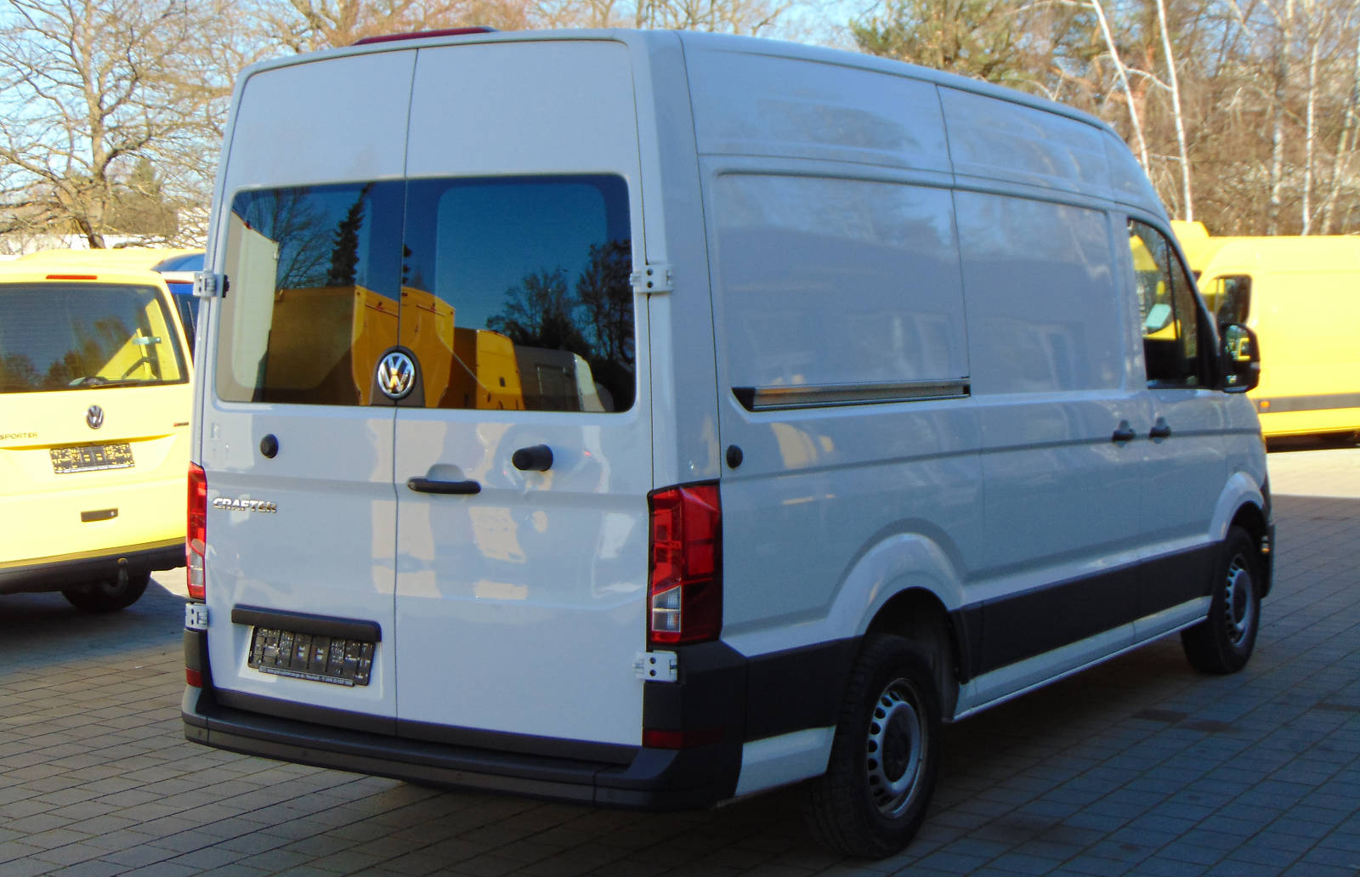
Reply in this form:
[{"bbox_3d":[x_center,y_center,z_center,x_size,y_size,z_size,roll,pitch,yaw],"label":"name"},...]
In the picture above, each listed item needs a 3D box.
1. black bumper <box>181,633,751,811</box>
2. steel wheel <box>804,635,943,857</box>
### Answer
[{"bbox_3d":[-0.760,0.730,5.689,2.000,0.460,0.345,2,4,32],"label":"black bumper"},{"bbox_3d":[0.625,0.969,6.241,0.205,0.690,0.690,2,4,32],"label":"steel wheel"}]

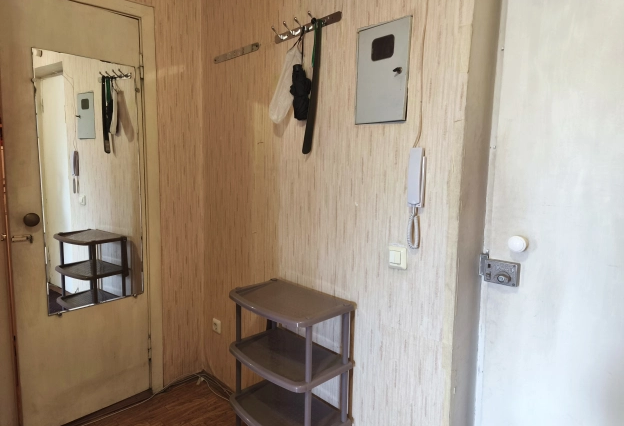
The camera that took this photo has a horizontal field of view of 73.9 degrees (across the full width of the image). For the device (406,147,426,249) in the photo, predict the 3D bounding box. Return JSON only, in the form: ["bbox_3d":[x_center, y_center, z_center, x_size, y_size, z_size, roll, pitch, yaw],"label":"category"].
[{"bbox_3d":[0.345,-0.046,1.381,0.042,0.332,0.047,-5,9,-44],"label":"device"}]

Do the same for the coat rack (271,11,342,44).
[{"bbox_3d":[-0.043,-0.768,1.709,0.050,0.046,0.395,-5,7,-44],"label":"coat rack"}]

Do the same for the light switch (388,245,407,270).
[{"bbox_3d":[0.301,0.160,1.464,0.019,0.074,0.073,-5,9,-44],"label":"light switch"}]

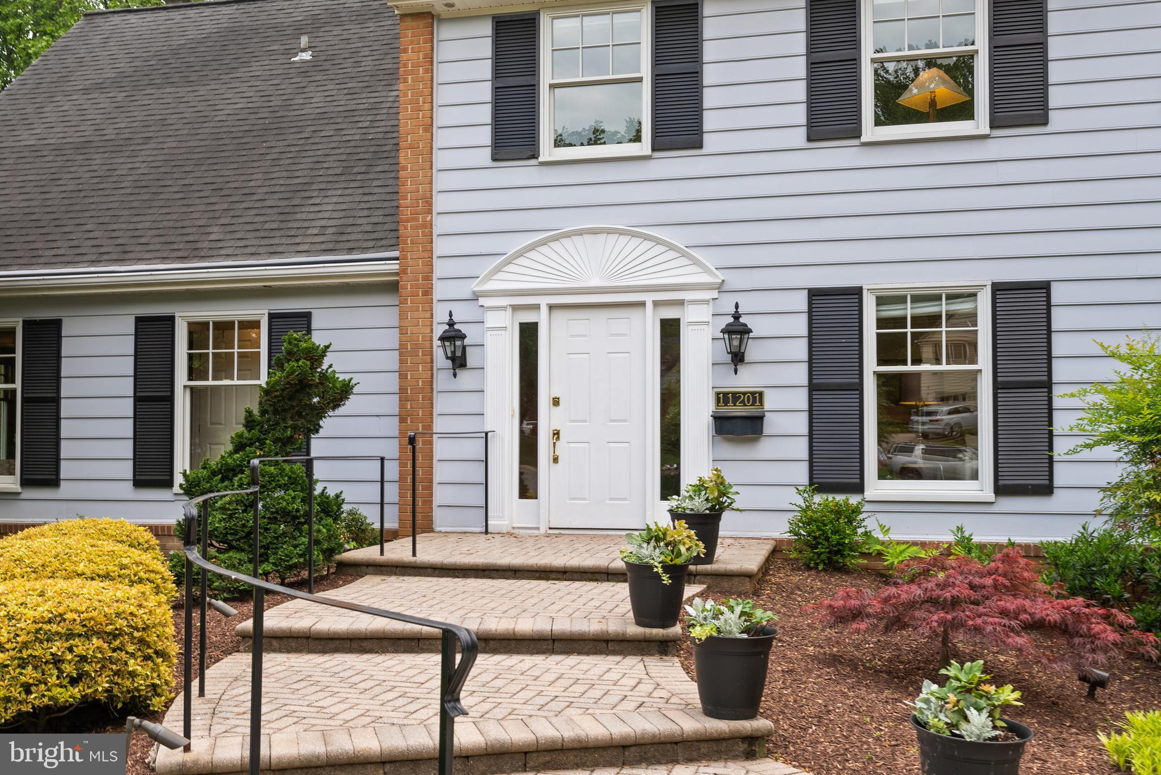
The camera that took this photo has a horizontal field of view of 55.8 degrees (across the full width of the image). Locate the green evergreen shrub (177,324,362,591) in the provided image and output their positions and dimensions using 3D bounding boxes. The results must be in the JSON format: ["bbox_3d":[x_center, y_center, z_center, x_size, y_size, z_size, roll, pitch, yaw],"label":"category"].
[{"bbox_3d":[-2.400,0.537,8.350,1.360,1.920,1.280,-1,-2,13],"label":"green evergreen shrub"}]

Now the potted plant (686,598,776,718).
[{"bbox_3d":[0.652,1.149,4.720,0.420,0.500,0.410,-1,-2,13],"label":"potted plant"}]

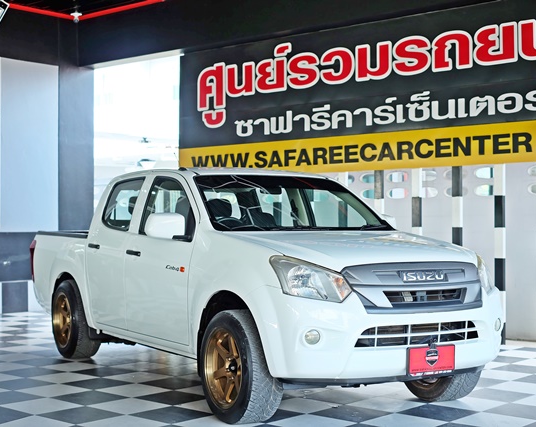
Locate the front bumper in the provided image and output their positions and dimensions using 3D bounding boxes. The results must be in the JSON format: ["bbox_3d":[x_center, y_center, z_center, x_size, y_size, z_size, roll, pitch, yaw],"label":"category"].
[{"bbox_3d":[0.773,0.678,5.572,1.740,0.535,0.600,1,-1,-30],"label":"front bumper"}]

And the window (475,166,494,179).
[{"bbox_3d":[2.336,-0.430,10.027,0.285,0.127,0.060,0,-1,40],"label":"window"}]

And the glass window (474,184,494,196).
[{"bbox_3d":[2.336,-0.242,10.024,0.285,0.127,0.060,0,-1,40],"label":"glass window"}]

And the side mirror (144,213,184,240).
[{"bbox_3d":[-0.691,0.084,6.290,0.250,0.185,0.150,1,-1,-30],"label":"side mirror"}]

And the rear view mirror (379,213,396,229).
[{"bbox_3d":[0.884,0.103,7.212,0.240,0.185,0.150,1,-1,-30],"label":"rear view mirror"}]

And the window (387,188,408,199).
[{"bbox_3d":[1.490,-0.226,10.743,0.298,0.127,0.060,0,-1,40],"label":"window"}]

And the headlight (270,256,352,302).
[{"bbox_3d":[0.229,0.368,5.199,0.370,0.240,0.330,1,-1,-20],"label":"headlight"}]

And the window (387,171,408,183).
[{"bbox_3d":[1.490,-0.412,10.745,0.298,0.127,0.060,0,-1,40],"label":"window"}]

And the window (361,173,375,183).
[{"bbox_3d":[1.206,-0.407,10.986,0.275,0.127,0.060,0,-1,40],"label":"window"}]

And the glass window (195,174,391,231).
[{"bbox_3d":[0.137,-0.067,6.680,1.430,0.150,0.820,1,29,-30],"label":"glass window"}]

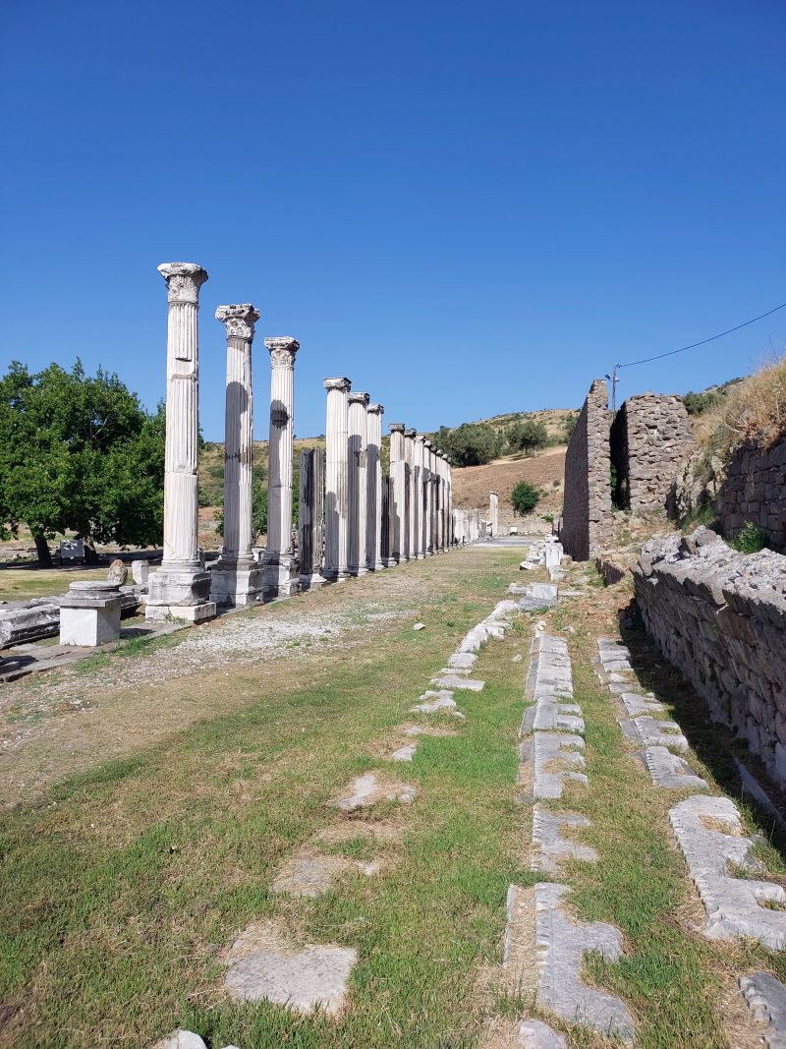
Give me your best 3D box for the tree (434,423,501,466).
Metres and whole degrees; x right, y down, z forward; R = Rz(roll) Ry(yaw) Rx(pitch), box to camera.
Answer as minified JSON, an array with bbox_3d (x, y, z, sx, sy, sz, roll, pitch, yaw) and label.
[{"bbox_3d":[11.654,-12.671,135.000,11.000,7.000,9.500,1,0,0],"label":"tree"}]

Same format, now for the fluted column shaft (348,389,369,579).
[{"bbox_3d":[-1.067,-1.266,26.169,0.691,5.655,0.691,0,0,0],"label":"fluted column shaft"}]

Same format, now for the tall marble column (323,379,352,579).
[{"bbox_3d":[-1.619,-1.350,24.657,0.710,5.800,0.710,1,0,10],"label":"tall marble column"}]

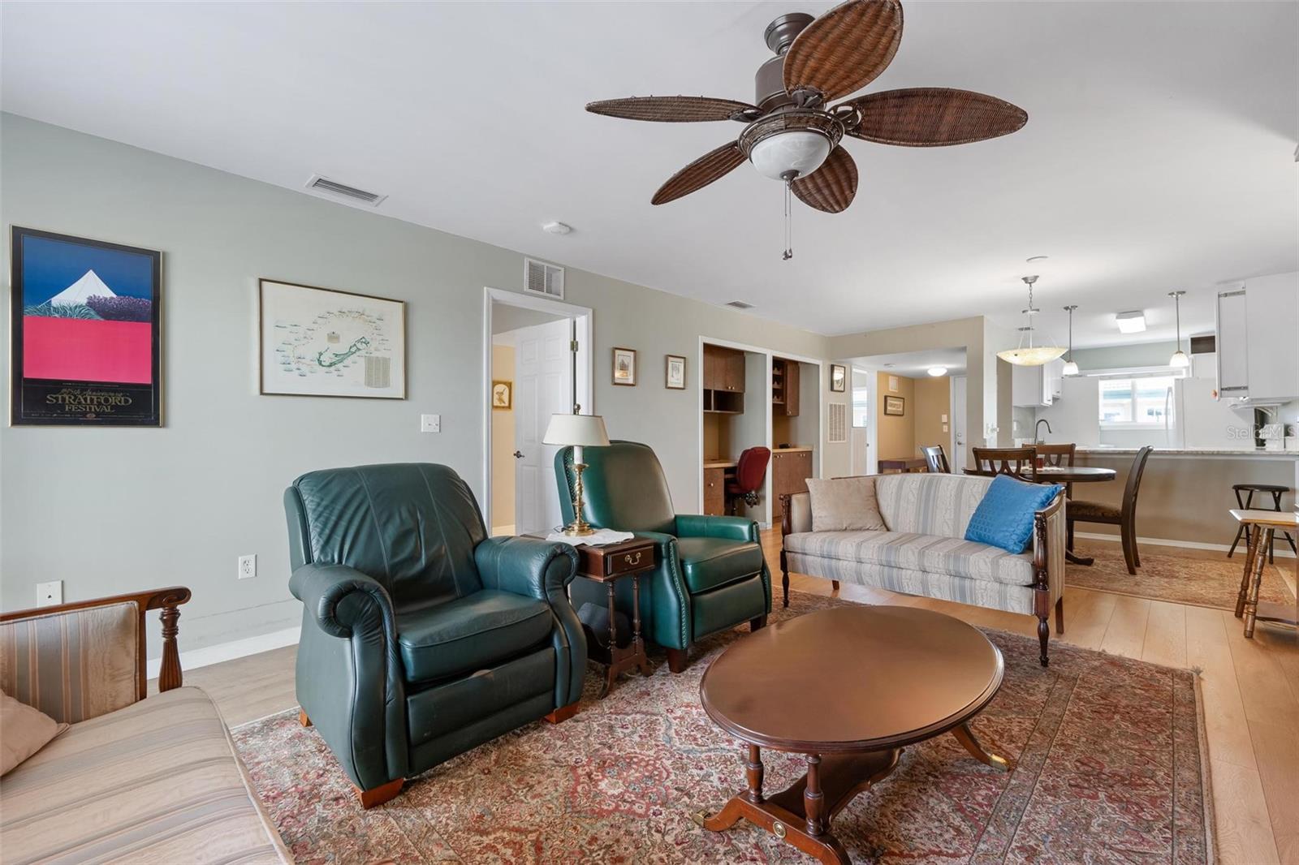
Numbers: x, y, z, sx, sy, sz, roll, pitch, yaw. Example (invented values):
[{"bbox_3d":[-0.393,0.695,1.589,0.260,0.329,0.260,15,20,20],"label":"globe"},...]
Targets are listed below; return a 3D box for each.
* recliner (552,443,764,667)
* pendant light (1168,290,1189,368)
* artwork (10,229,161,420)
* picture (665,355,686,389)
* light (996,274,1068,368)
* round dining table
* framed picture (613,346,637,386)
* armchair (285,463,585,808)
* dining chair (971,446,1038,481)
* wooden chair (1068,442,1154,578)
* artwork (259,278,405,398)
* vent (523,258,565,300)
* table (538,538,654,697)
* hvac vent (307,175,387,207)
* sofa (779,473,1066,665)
[{"bbox_3d":[0.063,0.594,3.201,0.990,1.080,0.930,0,0,44],"label":"recliner"},{"bbox_3d":[5.041,-0.963,5.165,0.135,0.725,0.135,0,0,44],"label":"pendant light"},{"bbox_3d":[-2.426,-0.432,2.357,0.030,0.815,0.458,0,0,44],"label":"artwork"},{"bbox_3d":[0.254,-0.567,5.098,0.024,0.310,0.257,0,0,44],"label":"picture"},{"bbox_3d":[3.203,-0.930,4.543,0.490,0.742,0.490,0,0,44],"label":"light"},{"bbox_3d":[3.421,0.729,4.811,1.100,0.775,1.100,0,0,44],"label":"round dining table"},{"bbox_3d":[-0.207,-0.562,4.626,0.024,0.312,0.257,0,0,44],"label":"framed picture"},{"bbox_3d":[-0.907,0.634,2.212,0.970,0.990,0.980,0,0,44],"label":"armchair"},{"bbox_3d":[2.898,0.618,4.344,0.450,1.000,0.580,0,0,41],"label":"dining chair"},{"bbox_3d":[3.777,0.612,4.506,0.450,1.000,0.580,0,0,-42],"label":"wooden chair"},{"bbox_3d":[-1.752,-0.499,3.056,0.027,0.602,0.745,0,0,44],"label":"artwork"},{"bbox_3d":[-0.780,-1.152,4.069,0.018,0.240,0.360,0,0,44],"label":"vent"},{"bbox_3d":[-0.293,0.810,2.545,0.560,0.635,0.330,0,0,42],"label":"table"},{"bbox_3d":[-1.630,-1.292,2.927,0.205,0.018,0.345,0,0,44],"label":"hvac vent"},{"bbox_3d":[1.596,0.699,3.284,1.450,0.870,0.680,0,0,41],"label":"sofa"}]

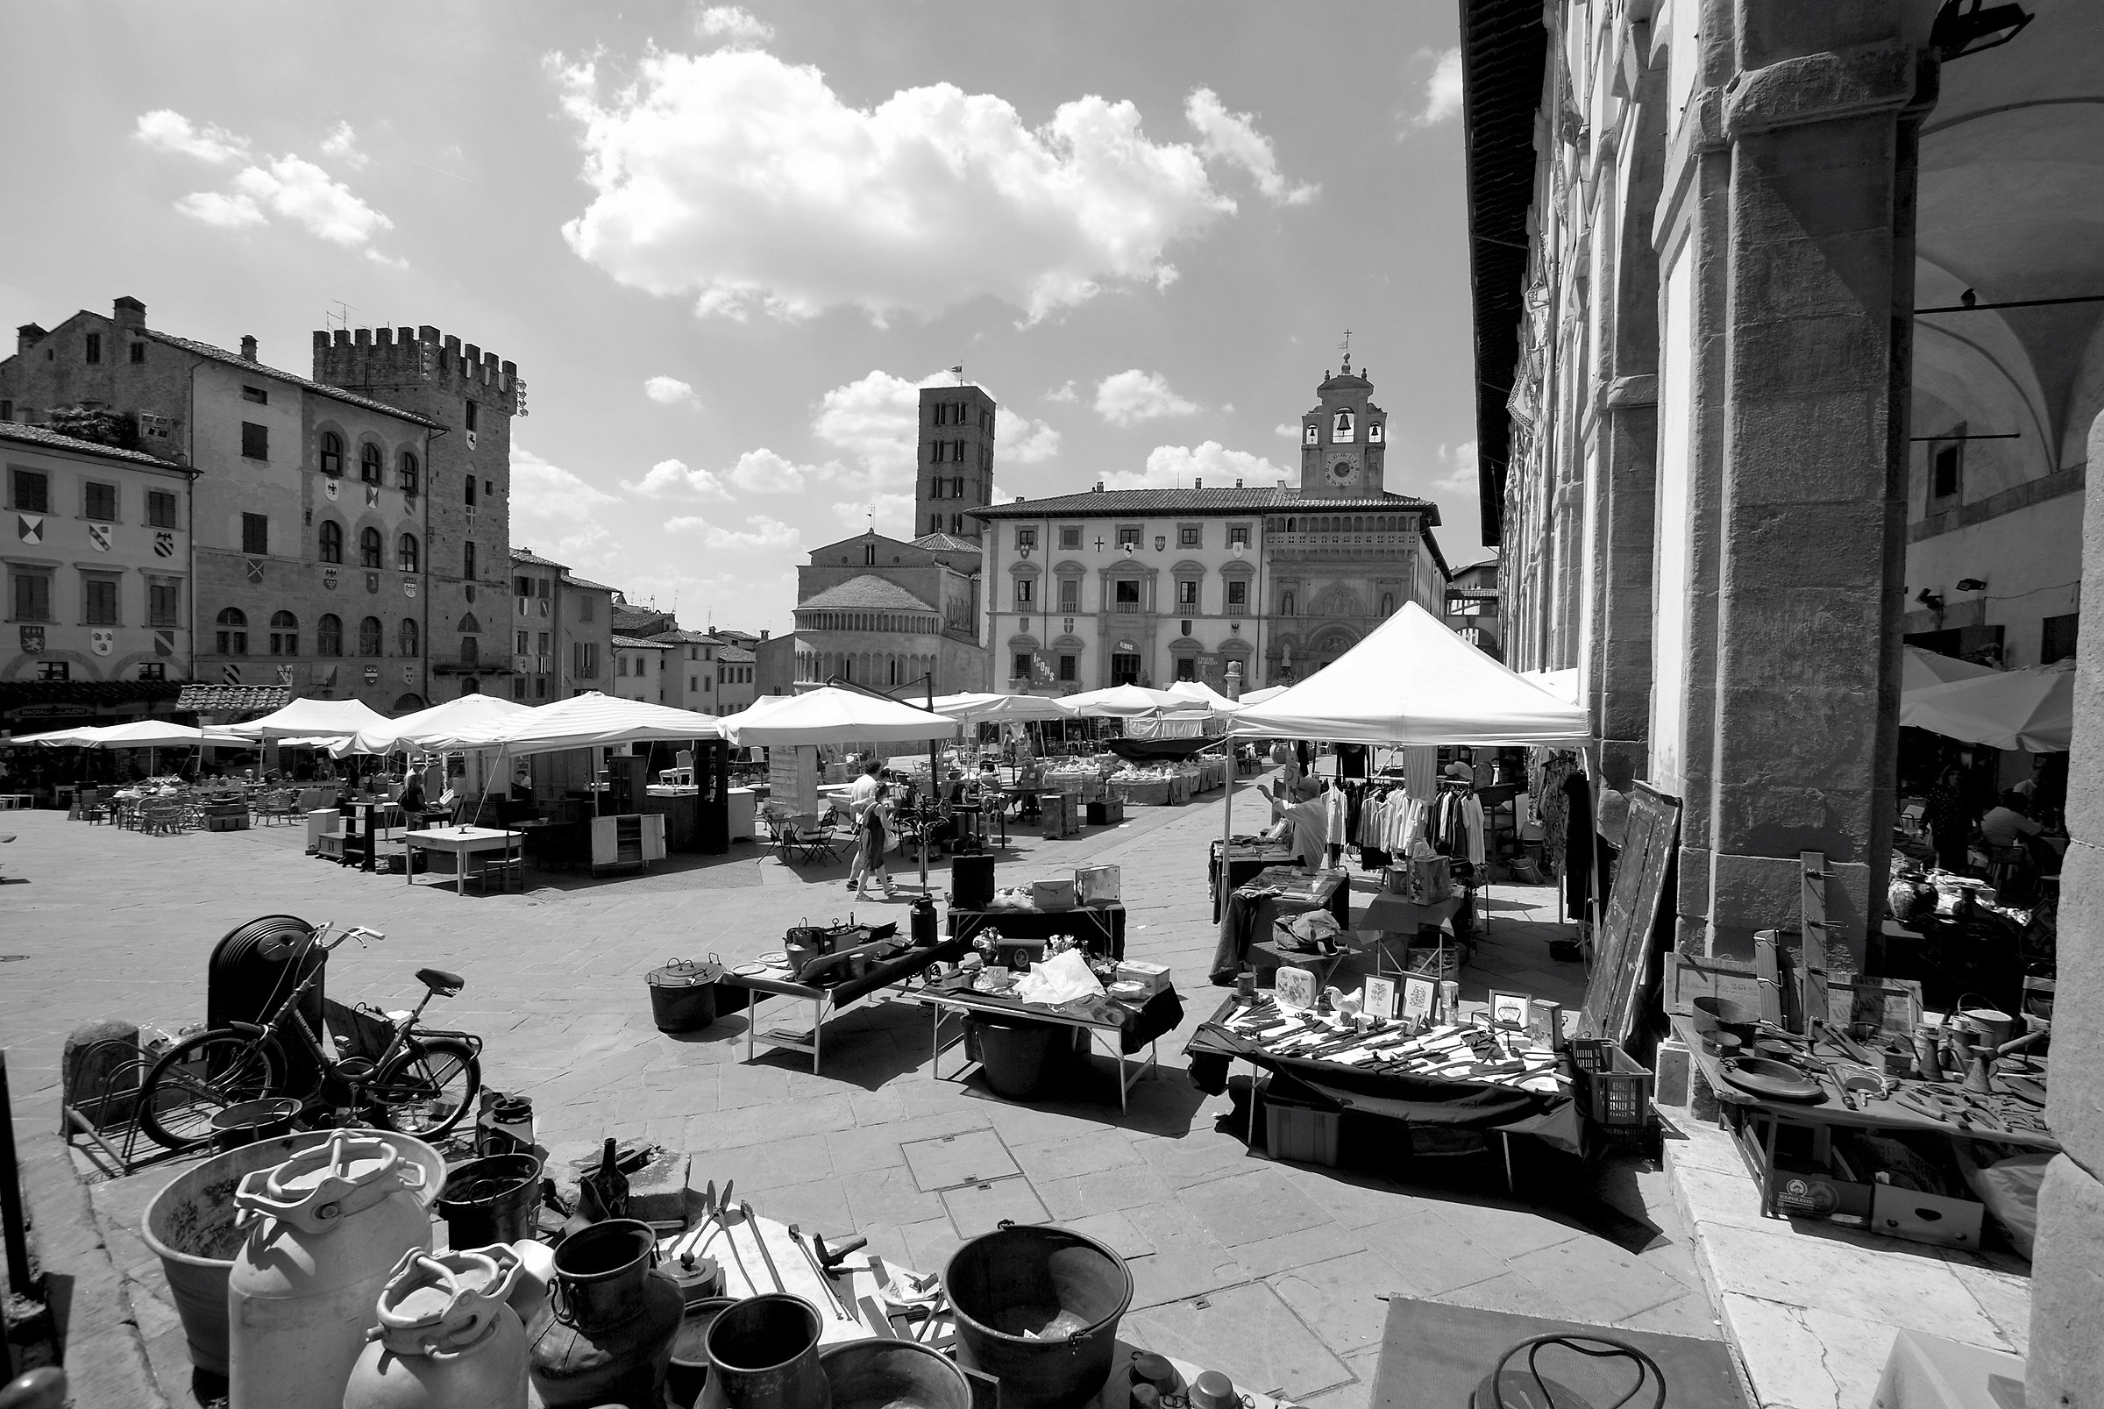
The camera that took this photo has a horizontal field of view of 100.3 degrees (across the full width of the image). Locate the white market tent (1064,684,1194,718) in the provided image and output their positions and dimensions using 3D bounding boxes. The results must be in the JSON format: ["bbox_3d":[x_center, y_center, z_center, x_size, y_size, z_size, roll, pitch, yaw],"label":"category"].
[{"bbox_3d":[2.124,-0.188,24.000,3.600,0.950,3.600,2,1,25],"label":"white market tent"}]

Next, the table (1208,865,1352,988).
[{"bbox_3d":[2.200,2.027,8.050,0.850,0.740,1.600,2,1,24],"label":"table"}]

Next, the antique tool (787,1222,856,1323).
[{"bbox_3d":[-0.651,1.533,2.399,0.050,0.040,0.470,0,1,-34],"label":"antique tool"}]

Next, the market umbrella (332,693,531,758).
[{"bbox_3d":[-10.509,0.360,16.013,4.000,1.100,4.000,2,1,25],"label":"market umbrella"}]

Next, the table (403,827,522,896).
[{"bbox_3d":[-8.720,2.277,12.950,1.300,0.760,0.850,2,1,26],"label":"table"}]

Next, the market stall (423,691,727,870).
[{"bbox_3d":[-7.800,1.142,14.600,2.900,2.800,4.000,2,1,28],"label":"market stall"}]

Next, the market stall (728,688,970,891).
[{"bbox_3d":[-3.600,1.084,14.100,3.300,3.000,3.100,1,1,-30],"label":"market stall"}]

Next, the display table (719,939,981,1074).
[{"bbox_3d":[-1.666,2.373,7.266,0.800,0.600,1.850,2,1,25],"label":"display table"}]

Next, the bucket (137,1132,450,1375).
[{"bbox_3d":[-2.147,1.571,2.504,0.657,0.383,0.657,9,1,0],"label":"bucket"}]

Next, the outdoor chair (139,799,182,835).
[{"bbox_3d":[-20.655,2.658,20.261,0.650,0.850,0.650,1,1,20],"label":"outdoor chair"}]

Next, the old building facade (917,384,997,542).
[{"bbox_3d":[-13.197,-20.109,126.709,8.500,47.992,7.000,2,1,19],"label":"old building facade"}]

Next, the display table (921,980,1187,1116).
[{"bbox_3d":[-0.050,2.095,5.680,1.380,0.520,0.700,2,1,20],"label":"display table"}]

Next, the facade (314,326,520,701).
[{"bbox_3d":[-33.657,-7.996,47.255,6.600,22.130,4.970,1,1,18],"label":"facade"}]

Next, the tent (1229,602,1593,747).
[{"bbox_3d":[3.768,-0.382,9.283,3.000,1.380,3.000,2,1,25],"label":"tent"}]

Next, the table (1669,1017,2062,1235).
[{"bbox_3d":[3.570,1.857,3.840,1.300,0.460,1.000,2,1,23],"label":"table"}]

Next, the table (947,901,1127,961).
[{"bbox_3d":[-0.213,2.270,8.894,1.720,0.620,0.650,1,1,-6],"label":"table"}]

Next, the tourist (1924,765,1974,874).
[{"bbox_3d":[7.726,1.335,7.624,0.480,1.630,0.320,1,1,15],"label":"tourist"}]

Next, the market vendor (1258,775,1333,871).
[{"bbox_3d":[2.430,1.602,8.750,0.650,1.720,0.500,2,1,32],"label":"market vendor"}]

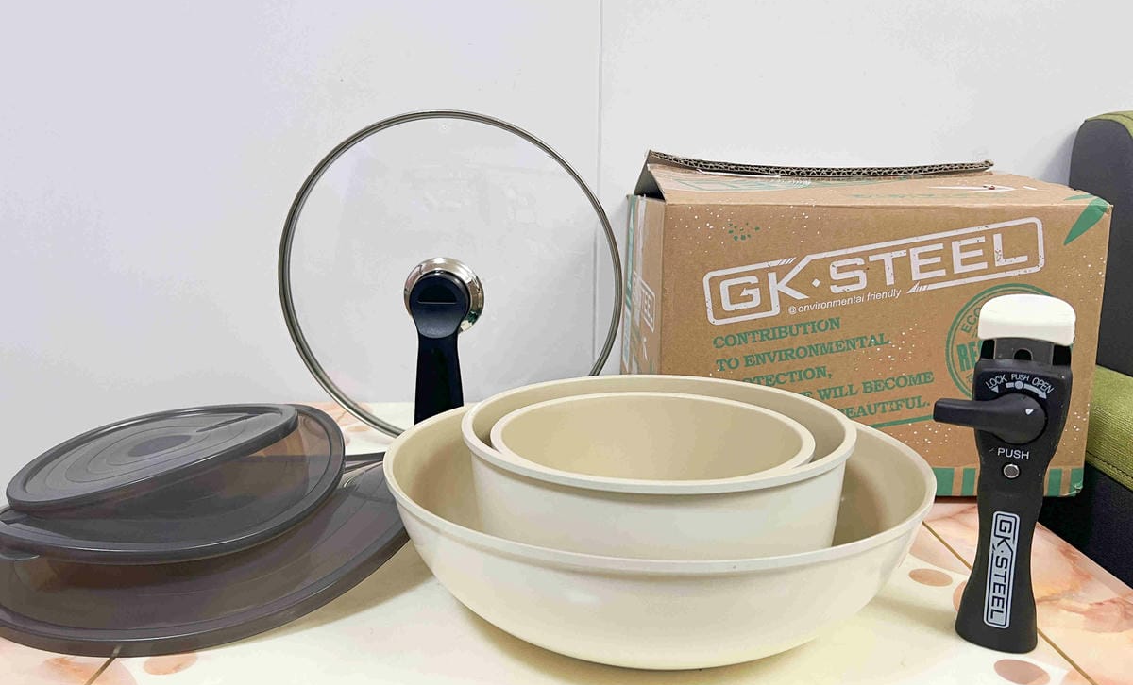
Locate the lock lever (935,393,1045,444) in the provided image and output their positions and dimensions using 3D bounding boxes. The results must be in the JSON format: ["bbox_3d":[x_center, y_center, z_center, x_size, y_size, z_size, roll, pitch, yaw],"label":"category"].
[{"bbox_3d":[0.192,0.034,0.388,0.046,0.023,0.016,5,12,22],"label":"lock lever"}]

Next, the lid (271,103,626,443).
[{"bbox_3d":[-0.091,-0.038,0.663,0.281,0.281,0.092,0,12,-1],"label":"lid"}]

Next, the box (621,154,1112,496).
[{"bbox_3d":[0.211,-0.033,0.725,0.299,0.235,0.300,0,11,-1],"label":"box"}]

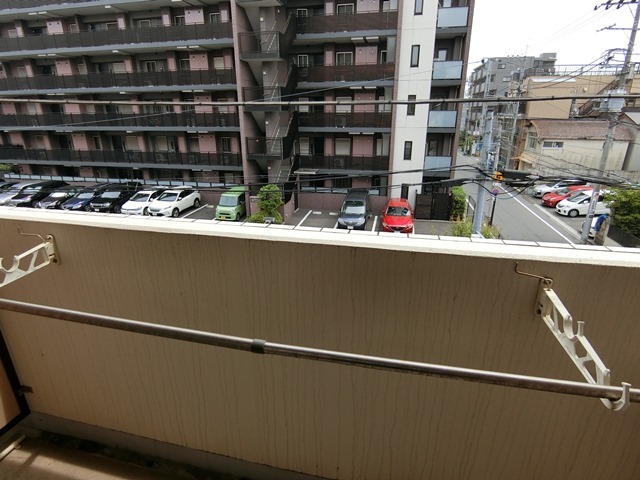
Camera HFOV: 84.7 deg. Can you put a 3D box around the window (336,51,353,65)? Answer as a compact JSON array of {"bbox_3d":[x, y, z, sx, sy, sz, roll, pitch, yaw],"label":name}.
[{"bbox_3d":[1.673,-12.016,23.585,1.160,1.070,0.120,4,19,13],"label":"window"}]

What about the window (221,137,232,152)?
[{"bbox_3d":[-7.575,-7.653,28.458,0.820,1.220,0.120,4,21,13],"label":"window"}]

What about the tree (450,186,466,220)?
[{"bbox_3d":[8.891,-2.321,22.413,1.050,2.300,1.100,4,19,13],"label":"tree"}]

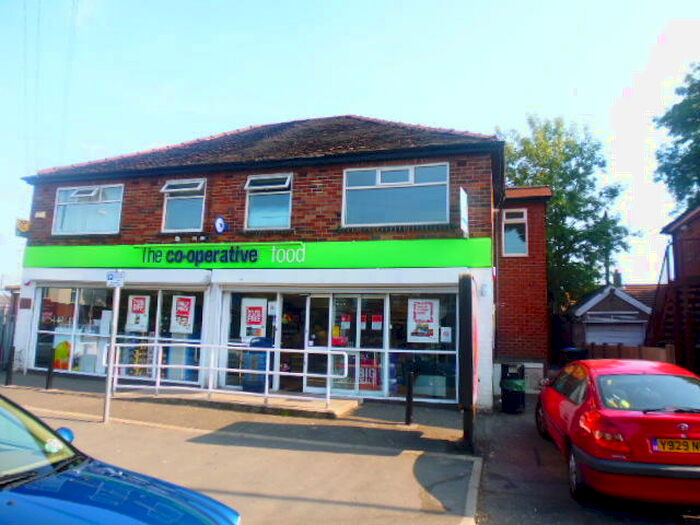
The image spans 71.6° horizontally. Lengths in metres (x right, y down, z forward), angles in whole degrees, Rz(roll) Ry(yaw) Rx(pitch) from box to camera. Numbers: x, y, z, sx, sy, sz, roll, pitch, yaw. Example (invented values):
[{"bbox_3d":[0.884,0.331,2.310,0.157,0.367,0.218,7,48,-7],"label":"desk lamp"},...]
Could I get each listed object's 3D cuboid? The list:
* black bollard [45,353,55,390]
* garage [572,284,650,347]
[{"bbox_3d":[-6.382,2.290,10.345,0.105,0.839,0.105,0,-6,16],"label":"black bollard"},{"bbox_3d":[11.036,2.640,20.914,2.750,3.042,5.000,-1,-6,22],"label":"garage"}]

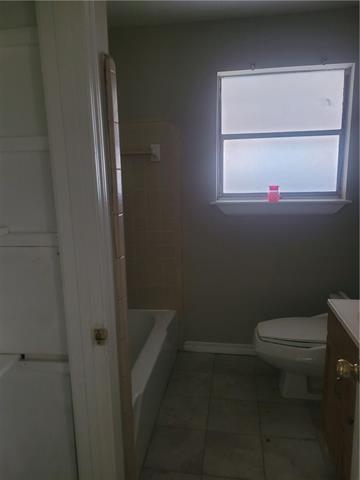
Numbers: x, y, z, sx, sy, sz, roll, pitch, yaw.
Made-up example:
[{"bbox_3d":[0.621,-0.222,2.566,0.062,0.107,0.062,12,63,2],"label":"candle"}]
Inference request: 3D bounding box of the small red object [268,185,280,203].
[{"bbox_3d":[0.676,-0.331,2.602,0.081,0.121,0.066,0,11,8],"label":"small red object"}]

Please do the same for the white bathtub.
[{"bbox_3d":[-0.509,0.872,2.205,0.760,0.377,1.520,0,11,8],"label":"white bathtub"}]

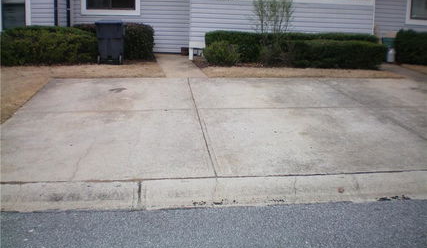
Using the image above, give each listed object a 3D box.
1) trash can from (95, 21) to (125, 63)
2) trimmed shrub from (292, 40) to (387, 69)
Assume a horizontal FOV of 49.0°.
[{"bbox_3d":[-2.683,-2.108,12.200,0.670,1.080,0.800,-1,9,-6],"label":"trash can"},{"bbox_3d":[3.305,-1.823,12.300,2.475,0.721,0.800,-1,9,-7],"label":"trimmed shrub"}]

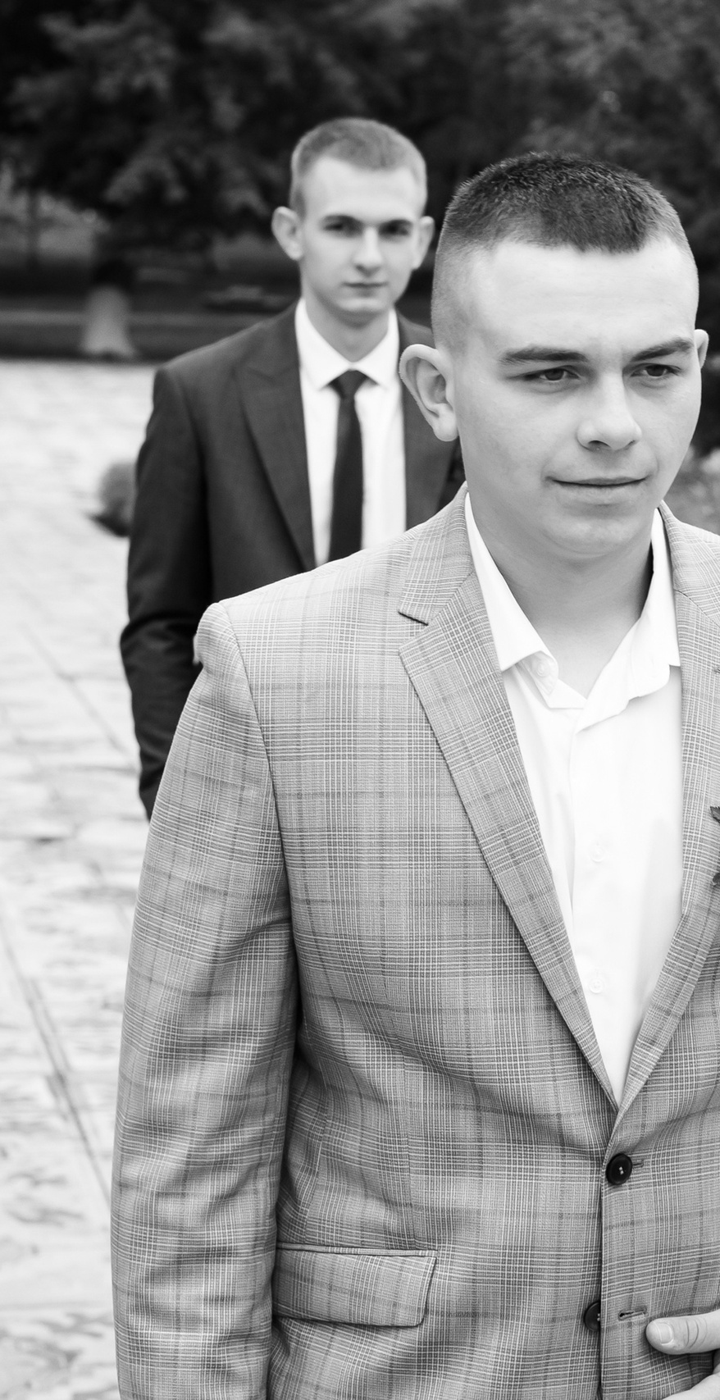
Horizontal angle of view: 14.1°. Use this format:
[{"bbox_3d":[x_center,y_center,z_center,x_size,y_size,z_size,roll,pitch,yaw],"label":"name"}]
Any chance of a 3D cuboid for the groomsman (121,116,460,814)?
[{"bbox_3d":[0.000,0.257,3.463,0.550,1.850,0.330,0,9,2],"label":"groomsman"}]

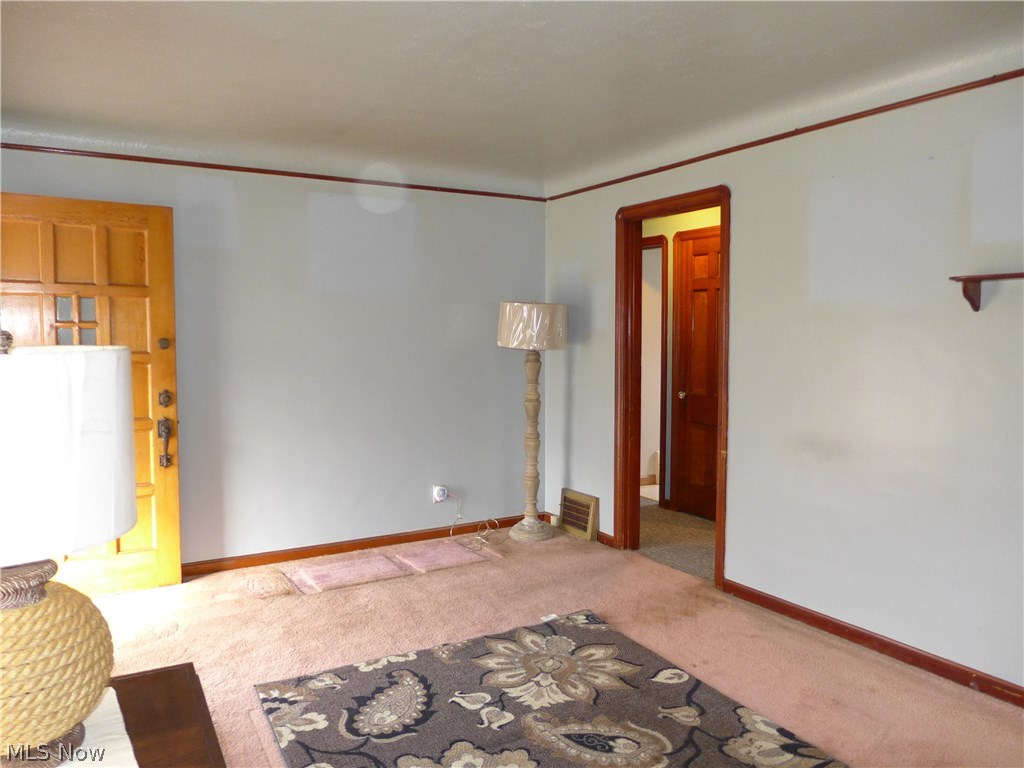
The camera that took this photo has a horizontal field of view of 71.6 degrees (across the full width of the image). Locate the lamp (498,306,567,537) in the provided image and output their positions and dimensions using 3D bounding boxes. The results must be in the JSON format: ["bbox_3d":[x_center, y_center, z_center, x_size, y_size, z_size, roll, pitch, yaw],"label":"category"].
[{"bbox_3d":[0.134,0.244,4.751,0.460,1.570,0.460,0,4,0],"label":"lamp"}]

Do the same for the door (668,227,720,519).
[{"bbox_3d":[1.451,-0.039,5.120,0.070,2.080,0.720,-3,5,-33],"label":"door"}]

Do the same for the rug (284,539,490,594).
[{"bbox_3d":[-0.723,1.064,4.194,1.120,0.020,0.430,-2,4,-31],"label":"rug"}]

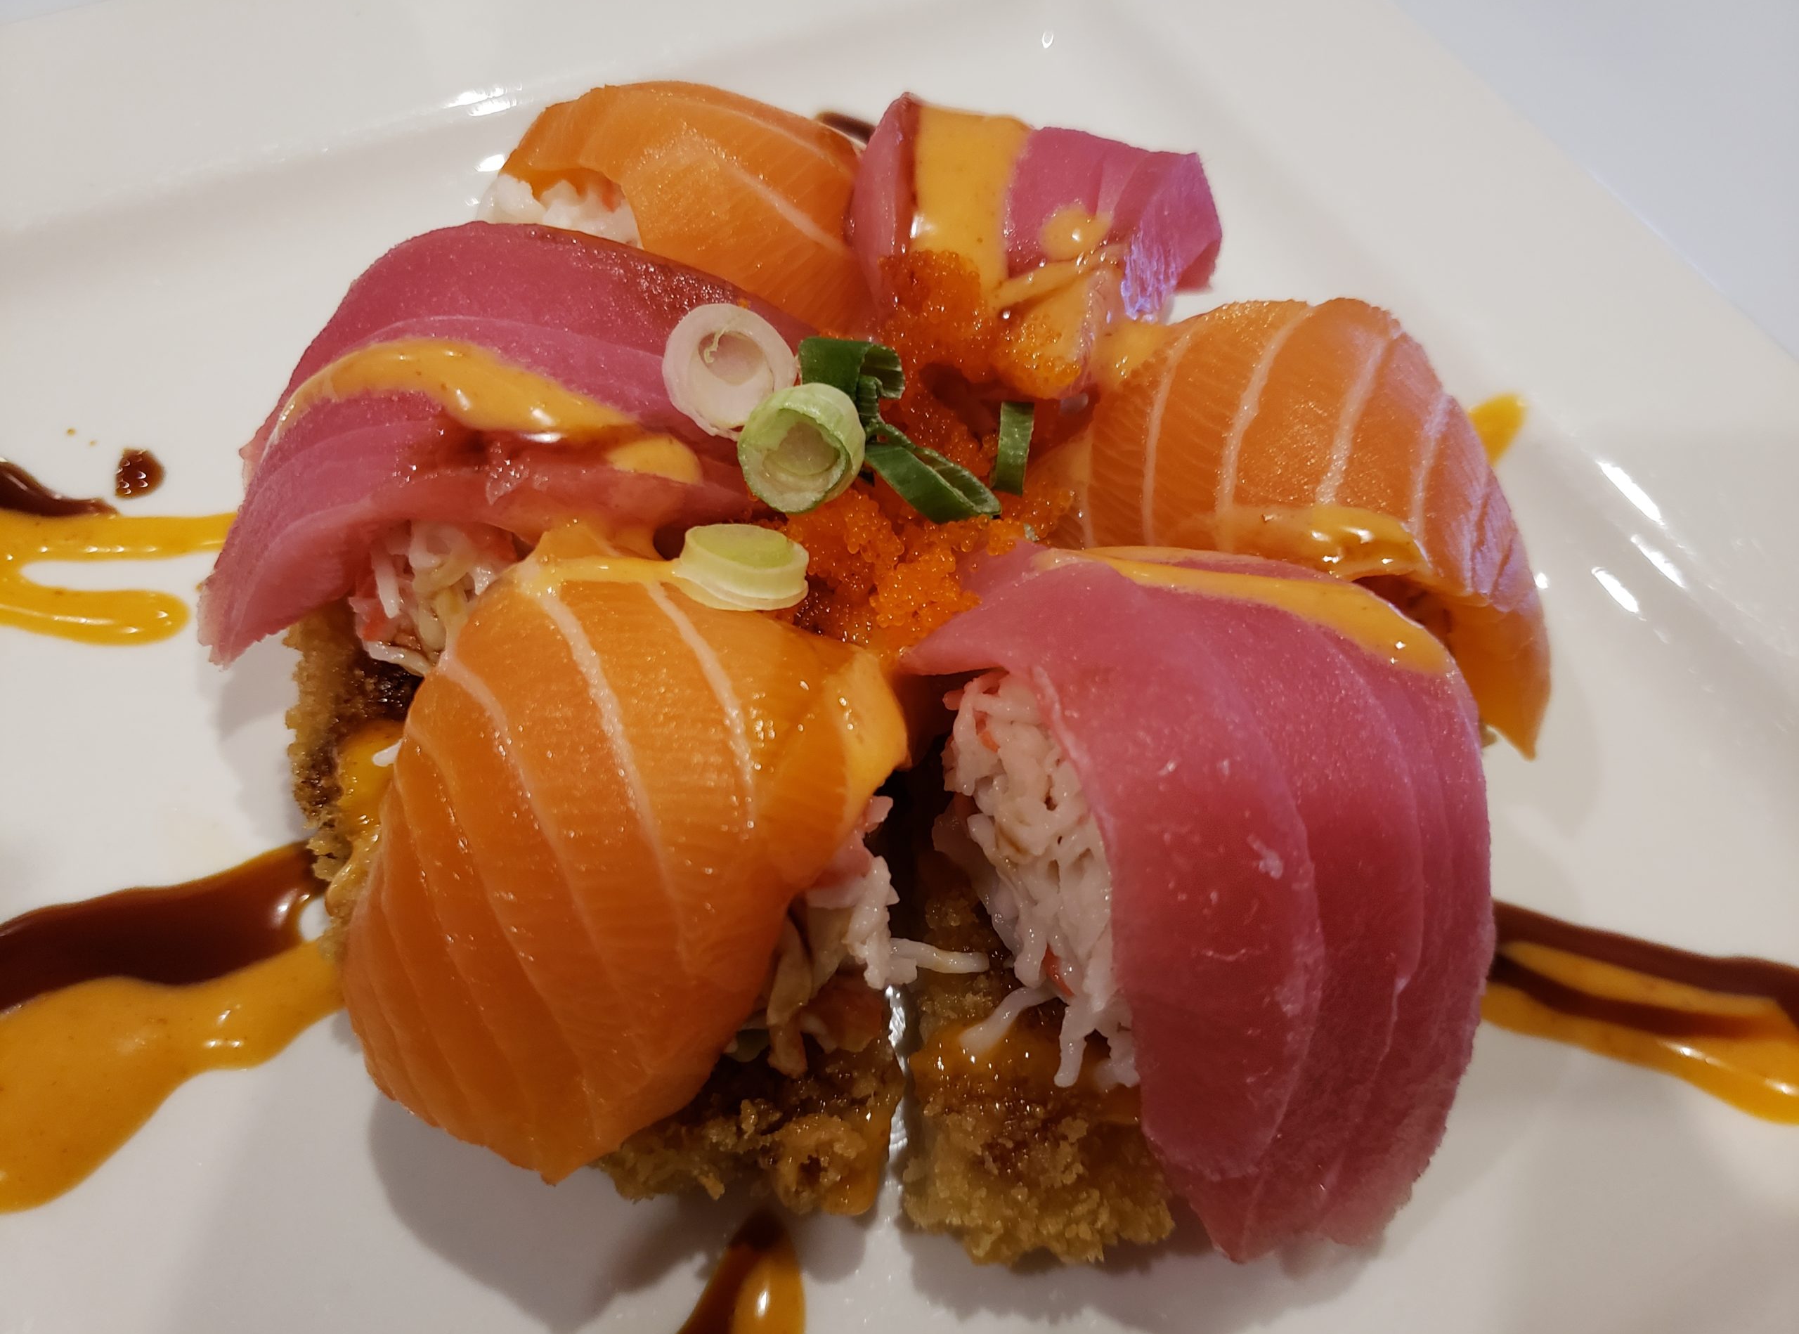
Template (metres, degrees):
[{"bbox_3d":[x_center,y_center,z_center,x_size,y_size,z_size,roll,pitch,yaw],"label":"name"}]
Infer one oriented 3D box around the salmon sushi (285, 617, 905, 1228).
[{"bbox_3d":[-0.031,0.021,0.161,0.071,0.047,0.063,25,59,17],"label":"salmon sushi"}]

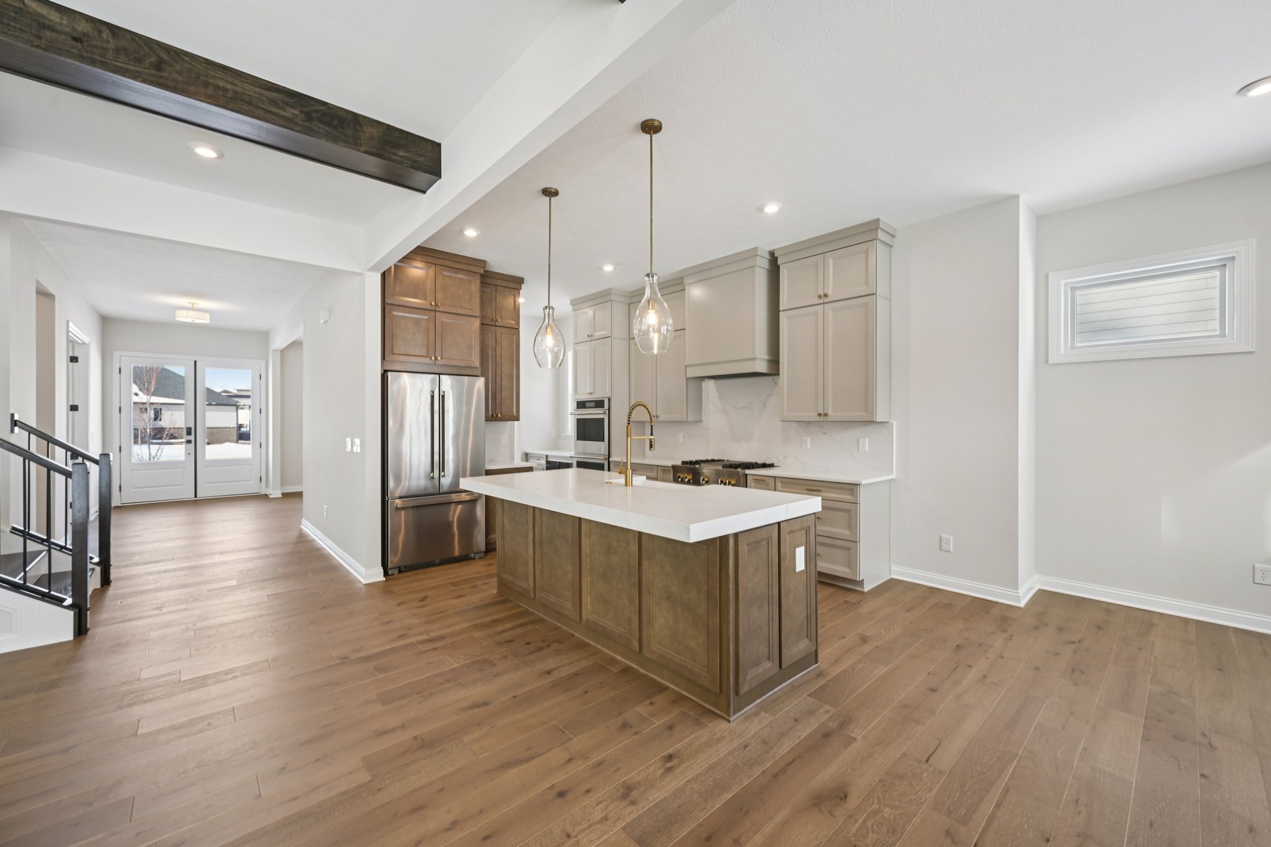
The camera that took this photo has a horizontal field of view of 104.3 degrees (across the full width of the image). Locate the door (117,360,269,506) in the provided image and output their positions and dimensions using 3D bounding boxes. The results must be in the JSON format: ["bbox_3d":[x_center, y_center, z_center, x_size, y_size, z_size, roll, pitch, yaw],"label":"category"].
[{"bbox_3d":[-7.841,0.110,8.819,1.875,2.450,0.060,0,0,-42],"label":"door"}]

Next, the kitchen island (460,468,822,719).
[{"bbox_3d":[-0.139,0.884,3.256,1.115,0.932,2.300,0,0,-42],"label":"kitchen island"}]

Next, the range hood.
[{"bbox_3d":[1.044,-1.087,5.246,0.550,1.185,0.945,0,0,-42],"label":"range hood"}]

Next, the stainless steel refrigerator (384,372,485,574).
[{"bbox_3d":[-2.078,0.445,4.954,0.912,1.800,0.740,0,0,-42],"label":"stainless steel refrigerator"}]

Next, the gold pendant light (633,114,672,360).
[{"bbox_3d":[0.097,-1.050,2.811,0.222,1.296,0.222,0,0,0],"label":"gold pendant light"}]

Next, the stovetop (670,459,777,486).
[{"bbox_3d":[0.943,0.530,5.142,0.710,0.205,0.930,0,0,-42],"label":"stovetop"}]

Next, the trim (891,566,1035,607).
[{"bbox_3d":[2.752,1.291,4.161,0.625,0.108,0.923,0,0,-42],"label":"trim"}]

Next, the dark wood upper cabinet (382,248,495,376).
[{"bbox_3d":[-2.132,-1.073,5.003,1.015,1.215,0.645,0,0,-42],"label":"dark wood upper cabinet"}]

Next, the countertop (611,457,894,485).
[{"bbox_3d":[0.973,0.464,5.186,0.660,0.031,3.050,0,0,-42],"label":"countertop"}]

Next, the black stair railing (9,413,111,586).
[{"bbox_3d":[-4.614,0.637,3.985,0.535,1.427,0.075,0,0,-42],"label":"black stair railing"}]

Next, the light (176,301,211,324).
[{"bbox_3d":[-6.228,-1.570,6.964,0.356,0.256,0.356,0,0,-42],"label":"light"}]

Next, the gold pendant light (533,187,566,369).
[{"bbox_3d":[-0.617,-1.036,3.539,0.230,1.288,0.230,0,0,0],"label":"gold pendant light"}]

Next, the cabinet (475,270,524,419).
[{"bbox_3d":[-1.643,-0.854,5.639,0.625,1.653,0.365,0,0,-42],"label":"cabinet"}]

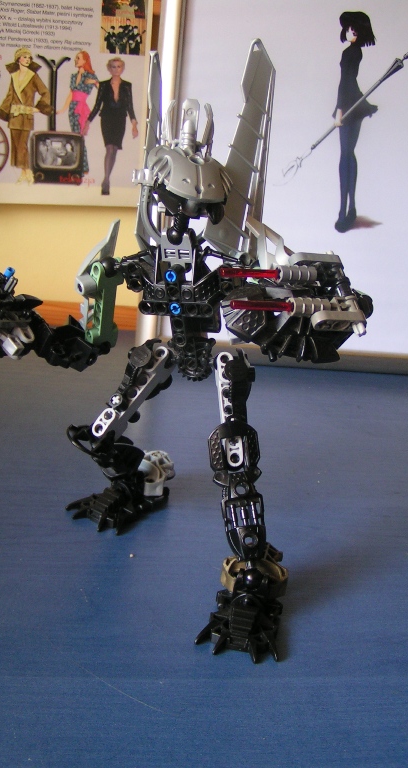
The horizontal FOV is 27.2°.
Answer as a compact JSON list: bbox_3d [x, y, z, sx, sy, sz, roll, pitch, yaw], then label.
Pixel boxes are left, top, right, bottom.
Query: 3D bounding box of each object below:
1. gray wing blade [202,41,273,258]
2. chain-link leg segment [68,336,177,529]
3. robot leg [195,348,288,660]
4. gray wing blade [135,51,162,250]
[{"bbox_3d":[0.022,-0.118,0.423,0.008,0.112,0.048,1,-13,34],"label":"gray wing blade"},{"bbox_3d":[-0.043,0.023,0.440,0.056,0.108,0.084,17,26,28],"label":"chain-link leg segment"},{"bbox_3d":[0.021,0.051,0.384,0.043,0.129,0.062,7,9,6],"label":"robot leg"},{"bbox_3d":[-0.028,-0.118,0.442,0.008,0.108,0.040,3,-11,13],"label":"gray wing blade"}]

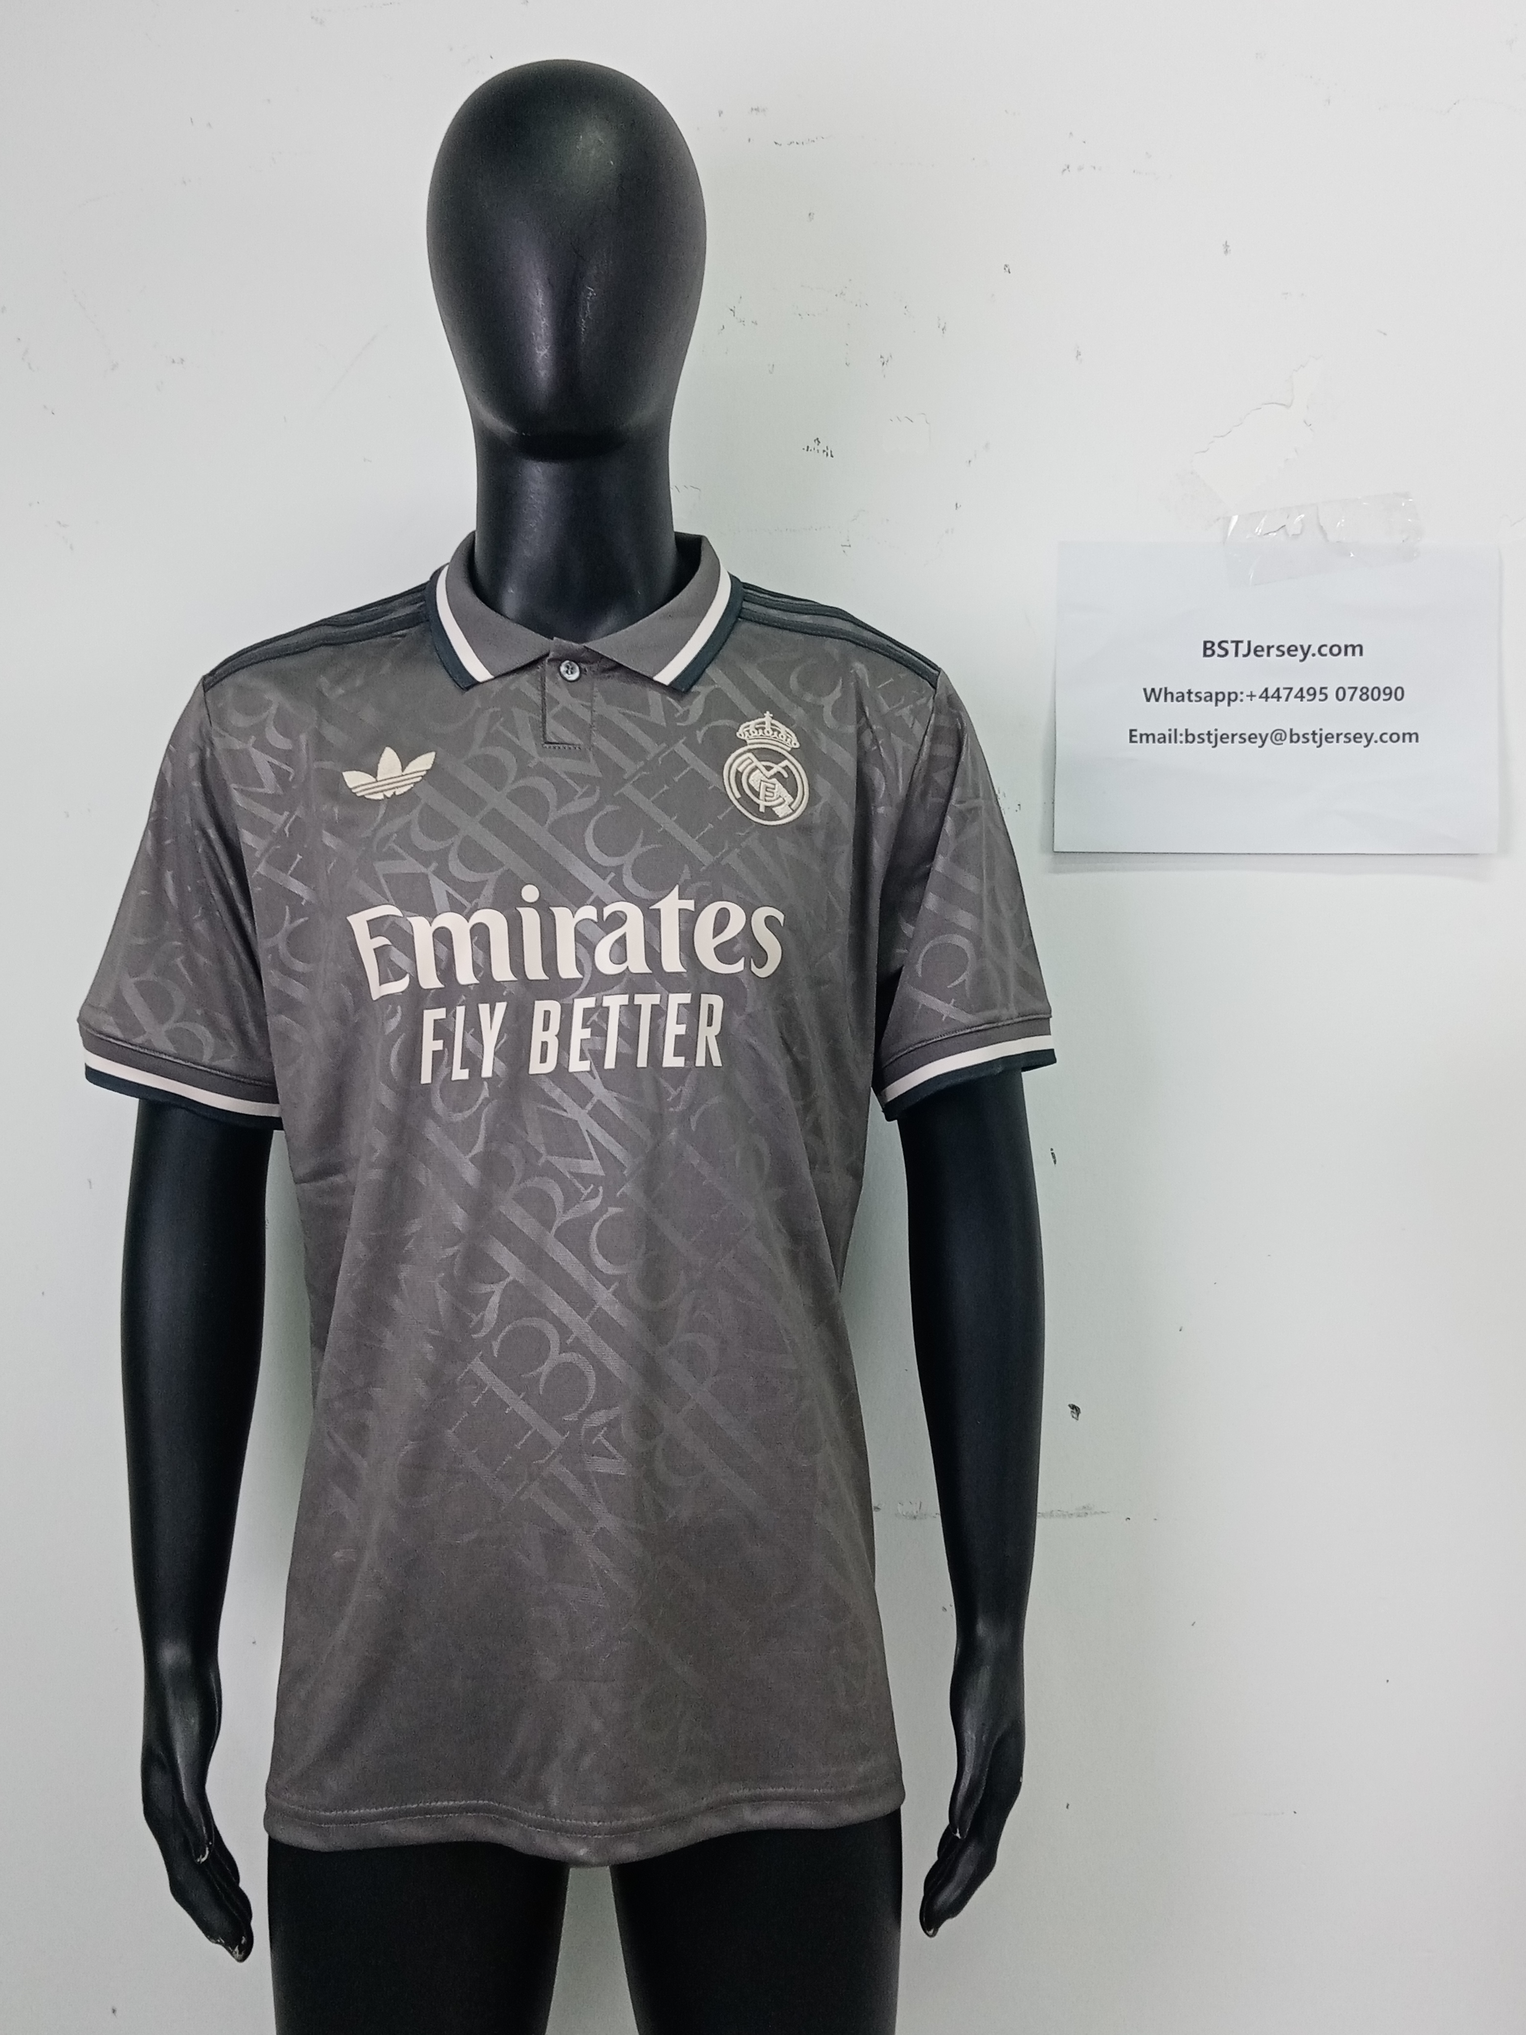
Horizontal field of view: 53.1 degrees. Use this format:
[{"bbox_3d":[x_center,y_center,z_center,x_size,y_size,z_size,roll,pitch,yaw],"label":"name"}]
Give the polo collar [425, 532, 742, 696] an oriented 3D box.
[{"bbox_3d":[-0.108,-0.244,0.912,0.190,0.122,0.155,0,2,-3],"label":"polo collar"}]

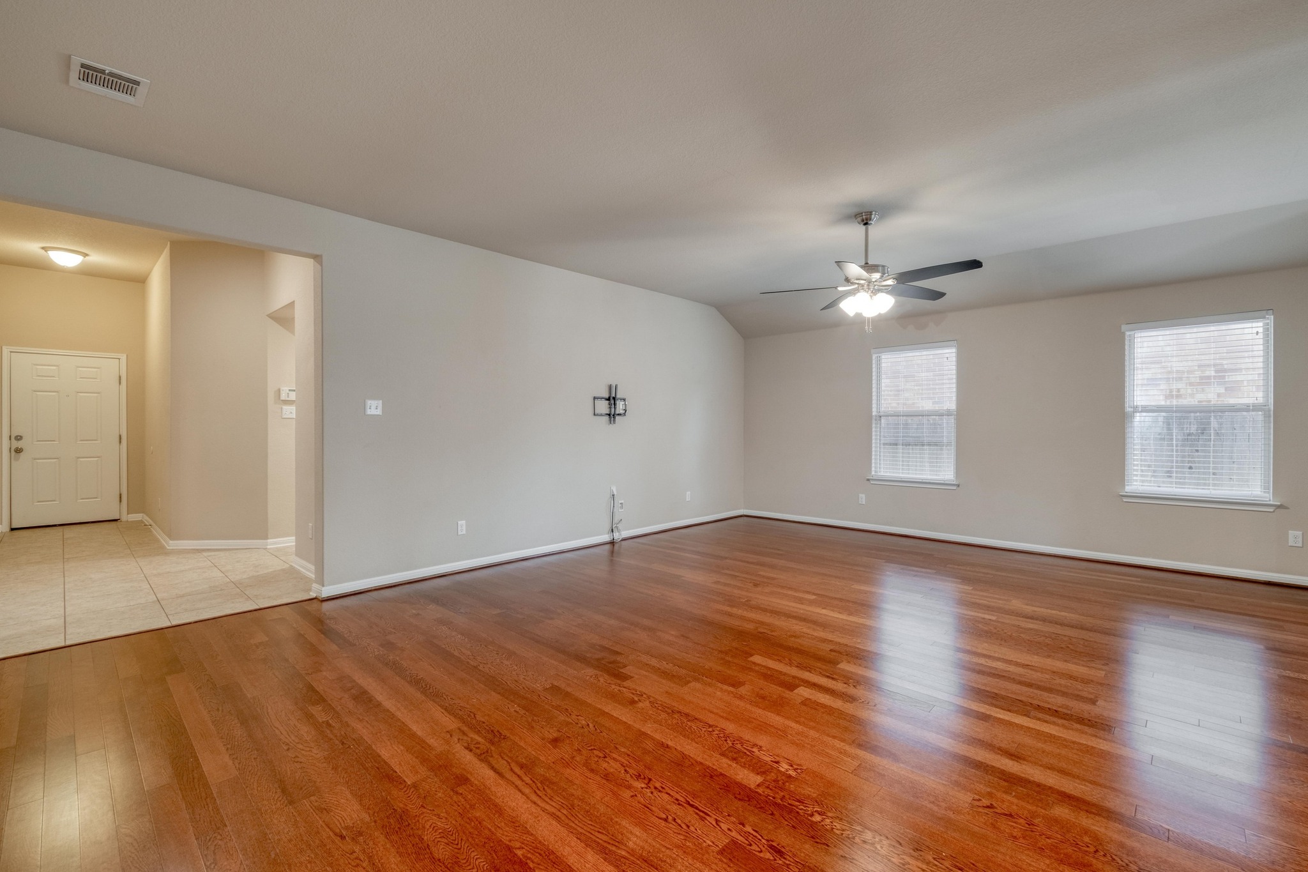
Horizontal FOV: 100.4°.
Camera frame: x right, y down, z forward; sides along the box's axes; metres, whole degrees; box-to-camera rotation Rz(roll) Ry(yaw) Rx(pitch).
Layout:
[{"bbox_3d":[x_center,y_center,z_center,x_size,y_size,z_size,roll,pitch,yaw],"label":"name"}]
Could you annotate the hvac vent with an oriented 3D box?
[{"bbox_3d":[-2.450,-1.578,2.453,0.290,0.022,0.241,1,1,44],"label":"hvac vent"}]

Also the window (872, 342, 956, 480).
[{"bbox_3d":[2.873,-0.254,6.034,0.891,1.486,0.100,1,1,44],"label":"window"}]

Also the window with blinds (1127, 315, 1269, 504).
[{"bbox_3d":[4.448,-0.228,4.497,0.873,1.465,0.100,1,1,44],"label":"window with blinds"}]

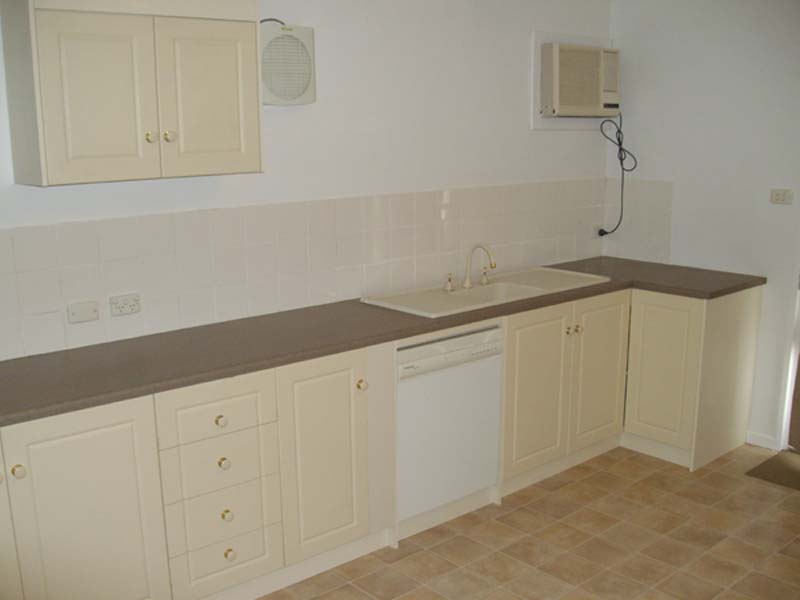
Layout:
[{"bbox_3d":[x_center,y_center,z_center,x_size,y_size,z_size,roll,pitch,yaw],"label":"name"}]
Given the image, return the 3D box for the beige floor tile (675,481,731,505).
[{"bbox_3d":[1.421,0.900,3.885,0.207,0.010,0.186,-10,15,-41],"label":"beige floor tile"}]

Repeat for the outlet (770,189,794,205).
[{"bbox_3d":[1.917,-0.515,4.179,0.013,0.073,0.115,-10,15,-40],"label":"outlet"}]

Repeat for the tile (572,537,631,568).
[{"bbox_3d":[0.819,1.026,3.373,0.203,0.010,0.196,-10,15,-41],"label":"tile"}]

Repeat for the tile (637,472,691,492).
[{"bbox_3d":[1.292,0.894,4.050,0.203,0.010,0.196,-10,15,-41],"label":"tile"}]

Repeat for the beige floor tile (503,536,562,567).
[{"bbox_3d":[0.533,1.020,3.374,0.195,0.010,0.195,-10,15,-40],"label":"beige floor tile"}]

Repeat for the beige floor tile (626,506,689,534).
[{"bbox_3d":[1.121,0.973,3.640,0.203,0.010,0.196,-10,15,-41],"label":"beige floor tile"}]

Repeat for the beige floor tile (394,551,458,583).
[{"bbox_3d":[0.096,1.038,3.234,0.188,0.010,0.191,-10,15,-41],"label":"beige floor tile"}]

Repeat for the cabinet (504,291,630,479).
[{"bbox_3d":[0.631,0.348,4.202,0.935,0.757,0.560,-10,15,-40],"label":"cabinet"}]

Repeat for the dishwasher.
[{"bbox_3d":[0.032,0.495,3.678,0.597,0.783,0.566,-10,15,-40],"label":"dishwasher"}]

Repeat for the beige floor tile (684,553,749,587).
[{"bbox_3d":[1.212,1.039,3.191,0.192,0.010,0.185,-10,15,-41],"label":"beige floor tile"}]

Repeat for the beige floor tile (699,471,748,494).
[{"bbox_3d":[1.559,0.881,4.006,0.195,0.010,0.195,-10,15,-40],"label":"beige floor tile"}]

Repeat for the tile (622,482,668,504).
[{"bbox_3d":[1.131,0.905,3.872,0.201,0.010,0.186,-10,15,-41],"label":"tile"}]

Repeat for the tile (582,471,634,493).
[{"bbox_3d":[0.999,0.883,4.028,0.195,0.010,0.195,-10,15,-40],"label":"tile"}]

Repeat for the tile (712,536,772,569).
[{"bbox_3d":[1.359,1.013,3.319,0.193,0.010,0.187,-10,15,-41],"label":"tile"}]

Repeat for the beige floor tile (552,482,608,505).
[{"bbox_3d":[0.859,0.919,3.926,0.203,0.010,0.196,-10,15,-41],"label":"beige floor tile"}]

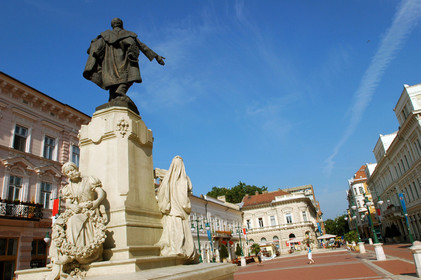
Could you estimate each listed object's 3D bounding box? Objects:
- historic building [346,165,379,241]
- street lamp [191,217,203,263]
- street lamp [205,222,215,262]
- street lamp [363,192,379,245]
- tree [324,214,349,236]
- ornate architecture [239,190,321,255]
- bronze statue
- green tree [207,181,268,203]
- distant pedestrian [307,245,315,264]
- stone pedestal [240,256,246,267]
[{"bbox_3d":[49.992,18.864,87.506,15.000,22.500,15.000,-13,-22,18],"label":"historic building"},{"bbox_3d":[-1.202,9.290,27.000,1.300,3.900,1.300,-13,-22,18],"label":"street lamp"},{"bbox_3d":[-0.134,13.685,39.000,1.000,5.600,0.900,-13,-22,18],"label":"street lamp"},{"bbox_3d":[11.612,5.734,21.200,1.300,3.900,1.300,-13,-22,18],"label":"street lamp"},{"bbox_3d":[53.920,37.016,125.000,11.000,12.500,10.000,-13,-22,18],"label":"tree"},{"bbox_3d":[17.684,19.639,70.555,17.500,14.500,14.000,-13,-22,18],"label":"ornate architecture"},{"bbox_3d":[-2.519,-2.122,7.999,2.100,3.150,1.500,-9,-21,7],"label":"bronze statue"},{"bbox_3d":[8.983,21.886,87.443,18.000,20.000,16.000,-13,-22,18],"label":"green tree"},{"bbox_3d":[8.901,10.174,26.000,0.650,1.660,0.500,-10,-22,11],"label":"distant pedestrian"},{"bbox_3d":[4.011,14.766,35.500,0.700,1.200,0.700,-13,-22,18],"label":"stone pedestal"}]

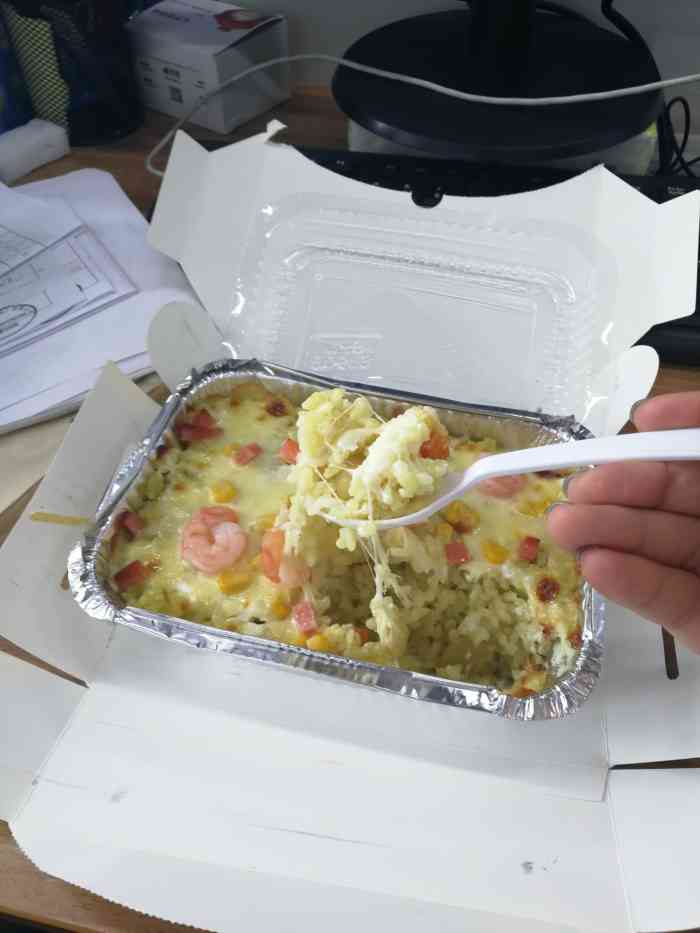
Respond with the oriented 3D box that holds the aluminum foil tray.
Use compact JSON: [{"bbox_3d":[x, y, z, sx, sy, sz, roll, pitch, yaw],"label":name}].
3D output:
[{"bbox_3d":[0.001,0.031,0.306,0.193,0.046,0.146,11,48,8],"label":"aluminum foil tray"}]

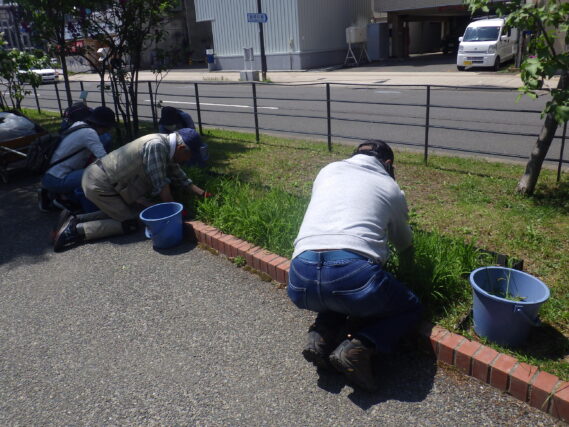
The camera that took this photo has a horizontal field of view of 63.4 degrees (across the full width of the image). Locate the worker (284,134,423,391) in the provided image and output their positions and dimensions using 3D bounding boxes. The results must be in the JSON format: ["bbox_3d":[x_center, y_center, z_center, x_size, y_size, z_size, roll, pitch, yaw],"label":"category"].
[{"bbox_3d":[0.380,0.150,2.062,0.550,0.870,0.870,12,25,35],"label":"worker"}]

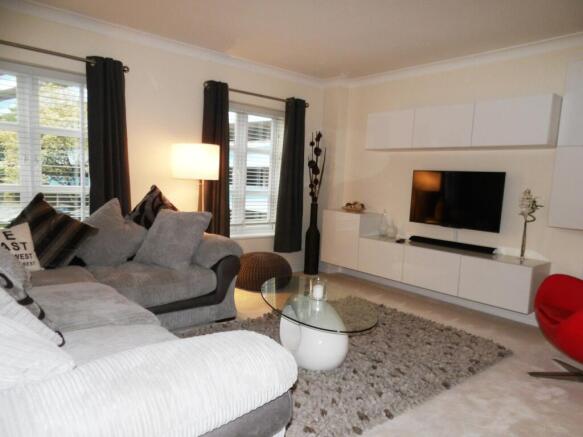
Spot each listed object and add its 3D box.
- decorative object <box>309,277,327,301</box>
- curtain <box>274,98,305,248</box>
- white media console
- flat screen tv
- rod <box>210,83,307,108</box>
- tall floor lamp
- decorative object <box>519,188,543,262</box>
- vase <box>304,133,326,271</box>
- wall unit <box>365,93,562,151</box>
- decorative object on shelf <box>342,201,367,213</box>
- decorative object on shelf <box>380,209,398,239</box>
[{"bbox_3d":[0.201,0.515,2.963,0.120,0.160,0.120,1,7,0],"label":"decorative object"},{"bbox_3d":[-0.005,-0.506,4.922,0.380,1.840,0.130,-5,9,-39],"label":"curtain"},{"bbox_3d":[1.301,0.323,4.239,0.400,0.640,2.400,-5,9,-39],"label":"white media console"},{"bbox_3d":[1.624,-0.191,4.001,0.070,0.550,0.945,-5,9,-39],"label":"flat screen tv"},{"bbox_3d":[-0.327,-1.373,4.542,1.430,0.050,0.070,-5,9,-39],"label":"rod"},{"bbox_3d":[-0.919,0.065,3.970,0.460,1.580,0.460,-5,9,-39],"label":"tall floor lamp"},{"bbox_3d":[2.000,0.077,3.395,0.130,0.595,0.140,-5,9,-39],"label":"decorative object"},{"bbox_3d":[0.296,-0.198,5.176,0.190,1.820,0.190,-5,9,-39],"label":"vase"},{"bbox_3d":[1.519,-0.872,3.896,0.235,0.380,1.800,-5,9,-39],"label":"wall unit"},{"bbox_3d":[0.749,-0.133,4.856,0.210,0.100,0.240,-5,9,-39],"label":"decorative object on shelf"},{"bbox_3d":[1.095,0.063,4.569,0.130,0.310,0.160,-5,9,-39],"label":"decorative object on shelf"}]

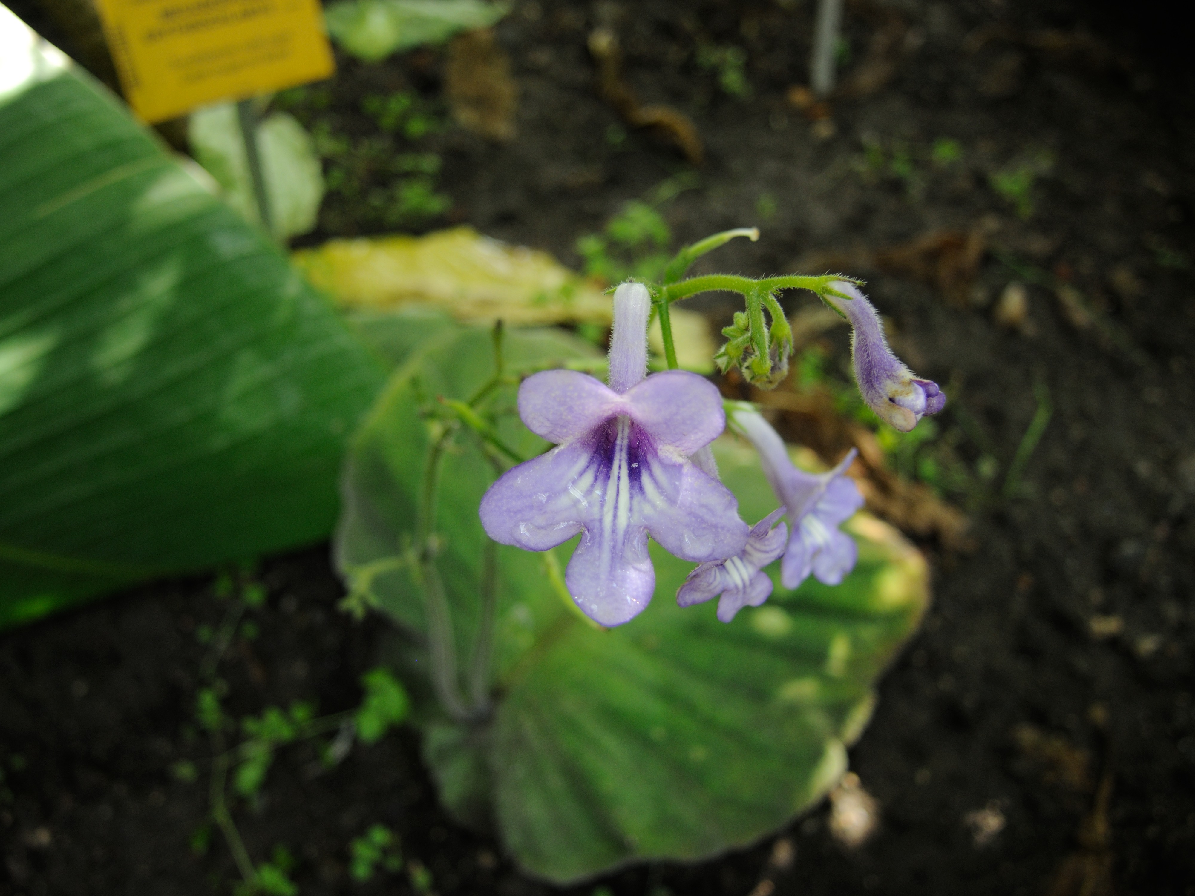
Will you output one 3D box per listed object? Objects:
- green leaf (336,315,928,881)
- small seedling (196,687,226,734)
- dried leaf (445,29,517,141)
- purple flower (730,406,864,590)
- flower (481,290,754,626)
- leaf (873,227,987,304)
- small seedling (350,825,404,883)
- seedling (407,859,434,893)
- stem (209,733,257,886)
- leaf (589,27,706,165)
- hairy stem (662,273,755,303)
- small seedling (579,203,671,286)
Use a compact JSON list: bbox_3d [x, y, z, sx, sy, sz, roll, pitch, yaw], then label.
[{"bbox_3d":[0.006,0.024,0.280,0.170,0.045,0.155,28,47,29],"label":"green leaf"},{"bbox_3d":[-0.105,0.071,0.262,0.008,0.008,0.011,0,40,0],"label":"small seedling"},{"bbox_3d":[-0.072,-0.224,0.600,0.048,0.025,0.140,0,40,0],"label":"dried leaf"},{"bbox_3d":[0.034,0.009,0.162,0.025,0.028,0.023,28,47,29],"label":"purple flower"},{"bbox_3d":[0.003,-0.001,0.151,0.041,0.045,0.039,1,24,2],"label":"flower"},{"bbox_3d":[0.165,-0.090,0.480,0.056,0.018,0.045,0,44,0],"label":"leaf"},{"bbox_3d":[-0.063,0.115,0.275,0.015,0.011,0.015,0,44,0],"label":"small seedling"},{"bbox_3d":[-0.050,0.121,0.273,0.008,0.006,0.009,0,44,0],"label":"seedling"},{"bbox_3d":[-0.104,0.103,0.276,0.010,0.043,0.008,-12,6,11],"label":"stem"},{"bbox_3d":[0.030,-0.218,0.600,0.045,0.030,0.180,-10,41,-12],"label":"leaf"},{"bbox_3d":[0.016,-0.023,0.140,0.014,0.004,0.003,0,40,0],"label":"hairy stem"},{"bbox_3d":[0.013,-0.102,0.480,0.045,0.028,0.038,0,44,0],"label":"small seedling"}]

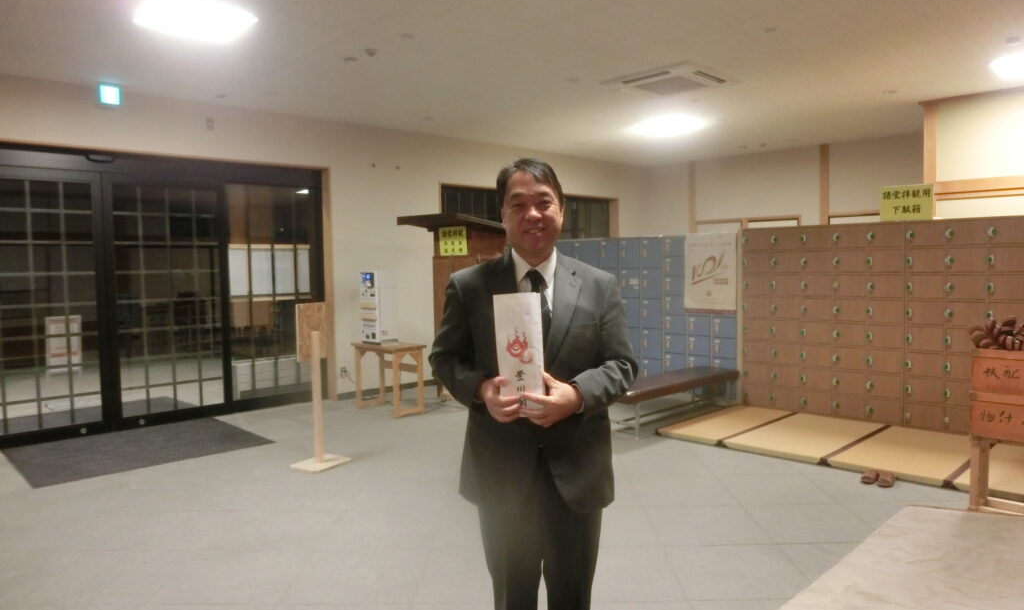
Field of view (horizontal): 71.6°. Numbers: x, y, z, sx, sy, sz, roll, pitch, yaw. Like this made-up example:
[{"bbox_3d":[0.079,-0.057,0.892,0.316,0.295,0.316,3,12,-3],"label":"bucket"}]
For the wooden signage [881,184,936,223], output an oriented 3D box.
[{"bbox_3d":[3.265,-0.849,5.879,0.015,0.290,0.405,-4,5,-44],"label":"wooden signage"}]

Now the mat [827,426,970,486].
[{"bbox_3d":[3.000,1.103,5.281,1.400,0.056,0.800,-4,5,-44],"label":"mat"}]

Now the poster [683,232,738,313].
[{"bbox_3d":[1.999,-0.327,7.141,0.012,0.785,0.570,-4,5,-44],"label":"poster"}]

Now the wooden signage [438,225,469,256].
[{"bbox_3d":[-0.622,-0.662,7.377,0.012,0.297,0.435,-4,5,-44],"label":"wooden signage"}]

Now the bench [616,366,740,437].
[{"bbox_3d":[1.450,0.881,6.536,1.720,0.400,0.440,-4,5,-44],"label":"bench"}]

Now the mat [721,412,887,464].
[{"bbox_3d":[2.432,1.079,5.844,1.390,0.056,0.810,-4,5,-44],"label":"mat"}]

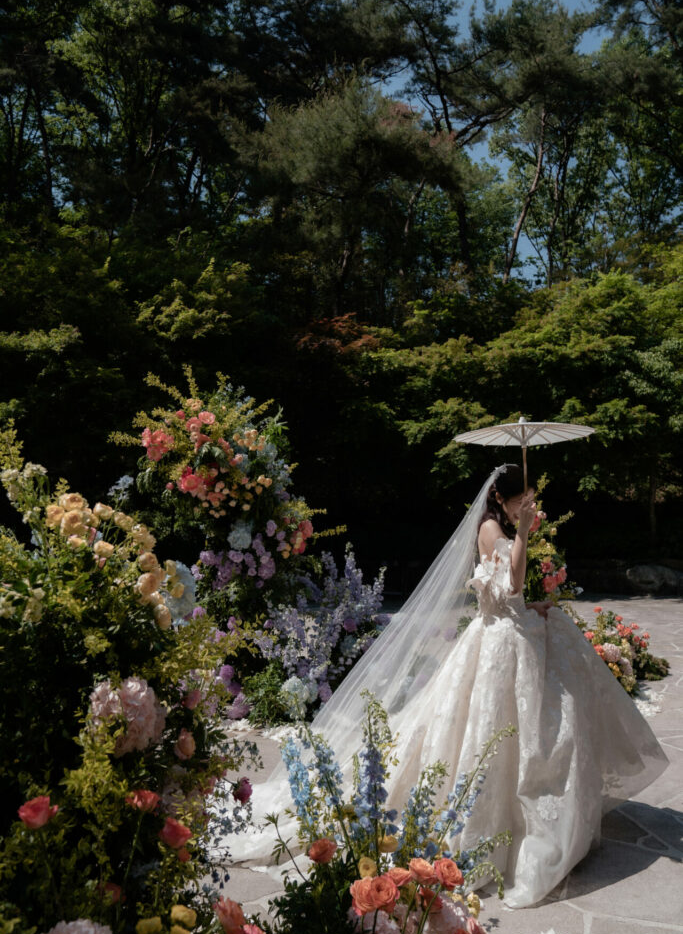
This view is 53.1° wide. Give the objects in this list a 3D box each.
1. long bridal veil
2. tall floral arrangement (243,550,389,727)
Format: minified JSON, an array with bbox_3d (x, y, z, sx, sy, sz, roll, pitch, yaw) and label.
[{"bbox_3d":[0.090,0.800,3.100,1.250,1.630,0.800,0,0,-7],"label":"long bridal veil"},{"bbox_3d":[-0.170,1.080,4.600,1.000,1.100,0.750,0,0,-3],"label":"tall floral arrangement"}]

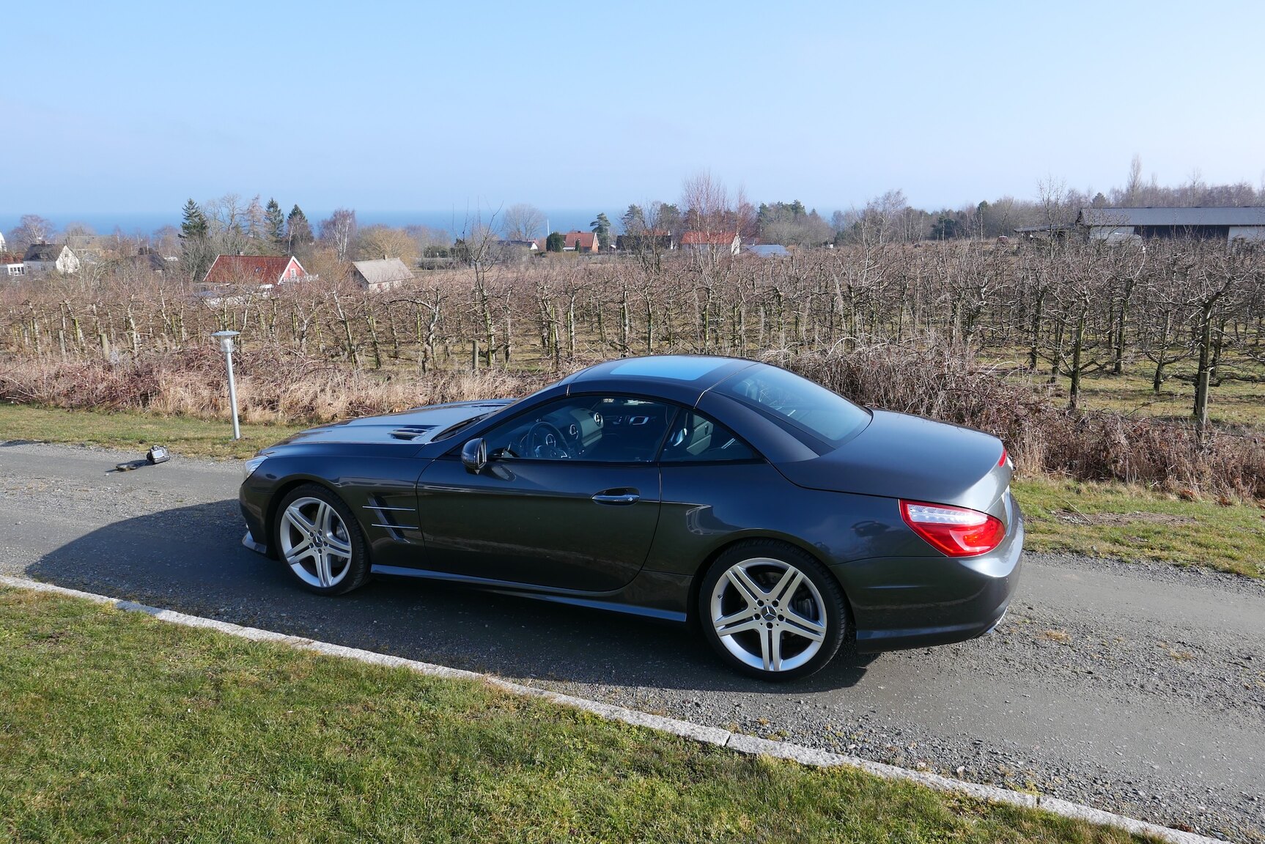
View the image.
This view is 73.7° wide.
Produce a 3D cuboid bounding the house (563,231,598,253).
[{"bbox_3d":[-14.357,-49.753,235.432,8.600,6.100,7.500,2,15,10],"label":"house"}]

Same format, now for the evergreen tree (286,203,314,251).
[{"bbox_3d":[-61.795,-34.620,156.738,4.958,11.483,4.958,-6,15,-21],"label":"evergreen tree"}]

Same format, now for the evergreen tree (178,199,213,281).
[{"bbox_3d":[-70.223,-28.821,135.141,5.383,13.793,5.383,-8,16,-27],"label":"evergreen tree"}]

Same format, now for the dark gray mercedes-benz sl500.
[{"bbox_3d":[-0.194,0.267,4.993,4.610,1.315,1.930,4,13,22],"label":"dark gray mercedes-benz sl500"}]

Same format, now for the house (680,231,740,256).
[{"bbox_3d":[21.965,-49.522,234.603,15.000,6.200,7.200,7,16,26],"label":"house"}]

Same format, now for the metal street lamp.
[{"bbox_3d":[-4.111,-0.370,8.648,0.290,1.115,0.290,-6,16,-24],"label":"metal street lamp"}]

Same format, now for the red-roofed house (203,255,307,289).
[{"bbox_3d":[-59.101,-23.019,133.171,15.082,6.204,7.200,5,15,21],"label":"red-roofed house"}]

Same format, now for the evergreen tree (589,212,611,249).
[{"bbox_3d":[-9.467,-55.933,248.610,6.408,11.657,6.408,-1,14,-2],"label":"evergreen tree"}]

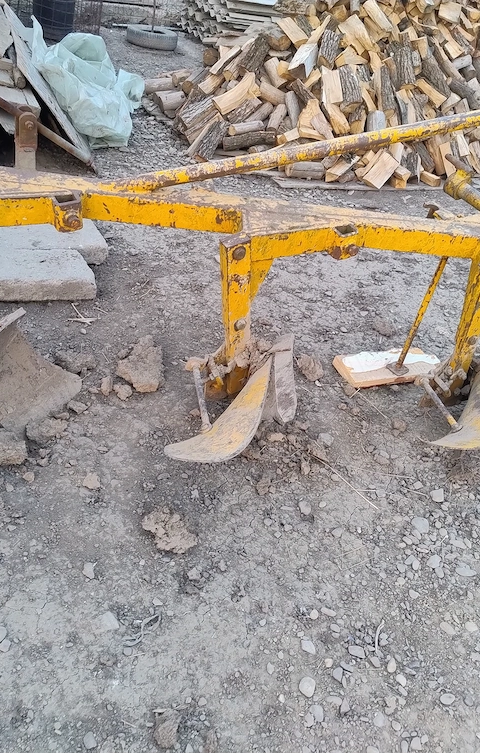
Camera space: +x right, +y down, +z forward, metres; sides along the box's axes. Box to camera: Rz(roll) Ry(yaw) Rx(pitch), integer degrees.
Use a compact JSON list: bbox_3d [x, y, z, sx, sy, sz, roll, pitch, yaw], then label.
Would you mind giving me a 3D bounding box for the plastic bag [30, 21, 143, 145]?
[{"bbox_3d":[-1.066,-2.047,4.883,0.720,0.620,0.660,0,36,-12],"label":"plastic bag"}]

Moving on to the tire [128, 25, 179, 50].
[{"bbox_3d":[-0.987,-3.844,7.870,0.580,0.170,0.580,4,36,-9],"label":"tire"}]

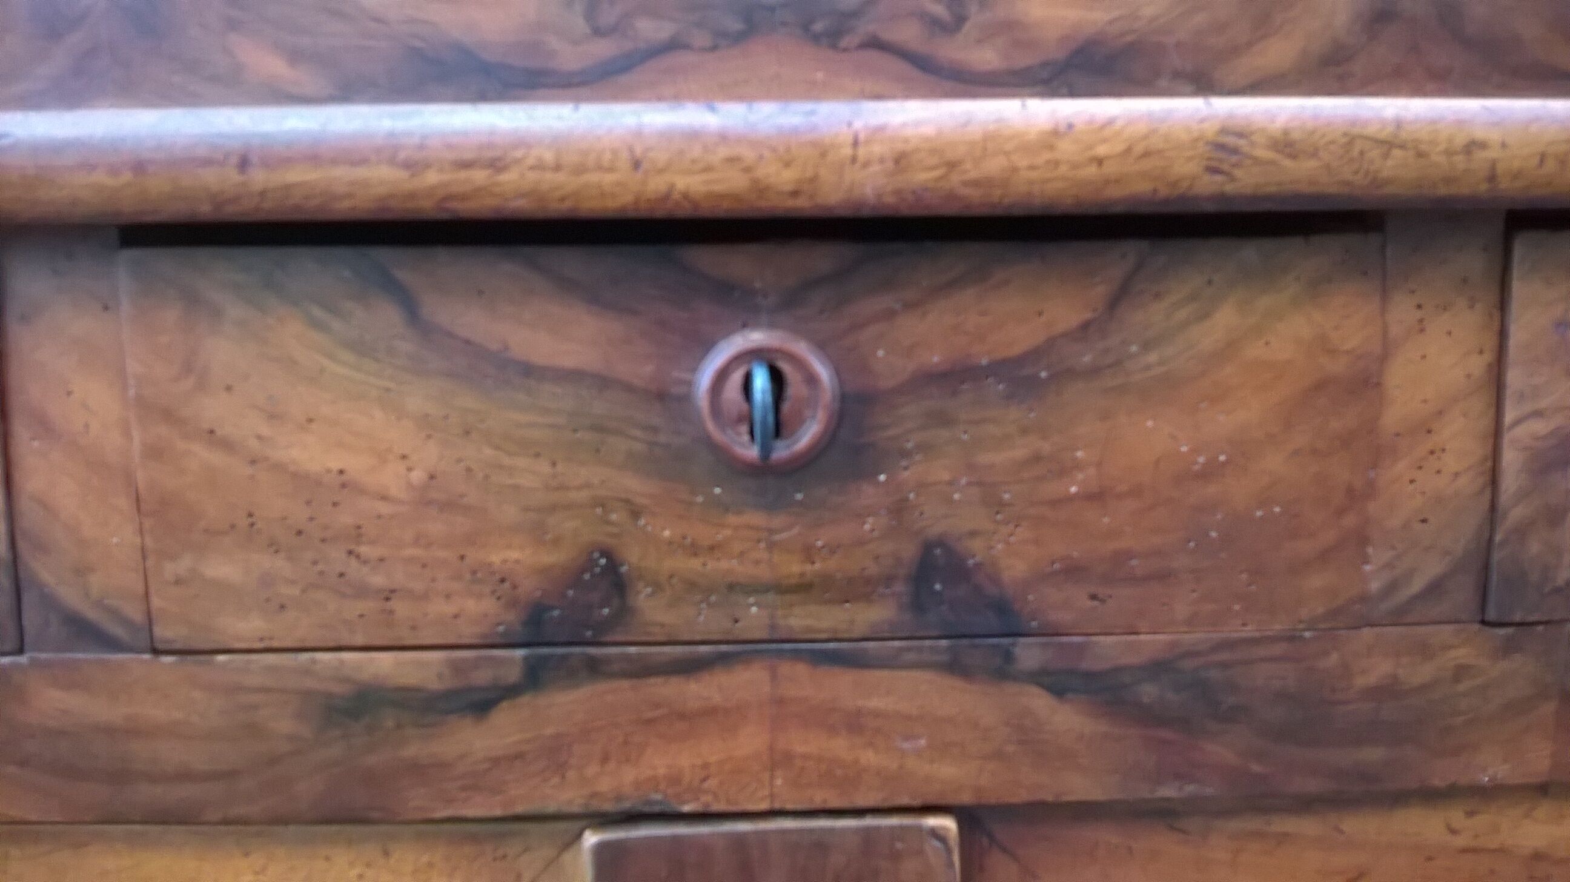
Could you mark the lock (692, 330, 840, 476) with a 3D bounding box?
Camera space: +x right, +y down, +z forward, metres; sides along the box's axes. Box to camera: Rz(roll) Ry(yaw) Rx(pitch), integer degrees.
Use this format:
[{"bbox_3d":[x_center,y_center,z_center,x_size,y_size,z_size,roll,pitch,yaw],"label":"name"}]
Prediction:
[{"bbox_3d":[-0.005,-0.010,0.343,0.036,0.036,0.008,0,7,-2],"label":"lock"}]

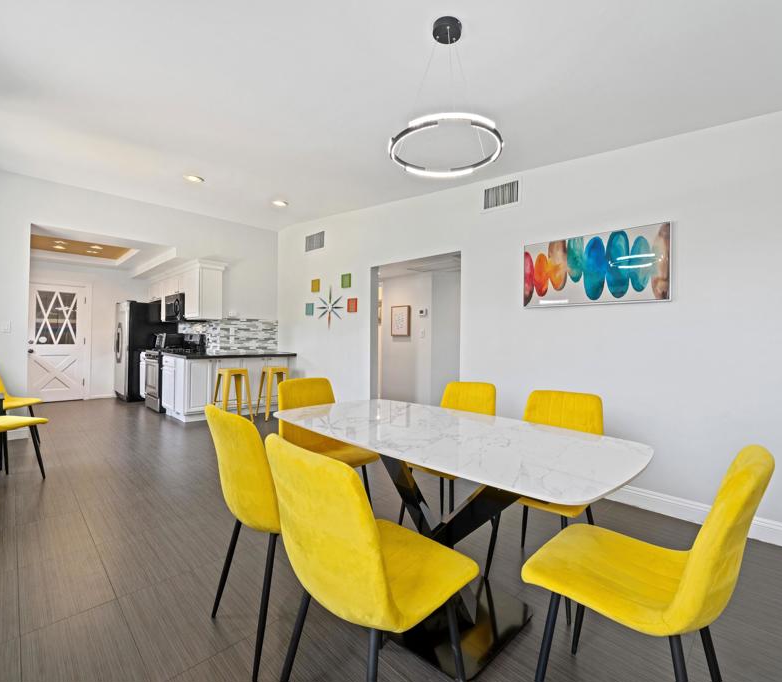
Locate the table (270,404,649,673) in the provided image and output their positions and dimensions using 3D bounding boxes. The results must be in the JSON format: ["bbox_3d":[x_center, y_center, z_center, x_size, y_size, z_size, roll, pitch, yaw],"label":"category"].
[{"bbox_3d":[0.165,0.758,1.778,0.911,0.753,1.650,1,0,-44],"label":"table"}]

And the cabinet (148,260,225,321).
[{"bbox_3d":[-3.603,-0.754,6.810,0.373,0.842,2.836,1,0,-44],"label":"cabinet"}]

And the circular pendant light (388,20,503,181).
[{"bbox_3d":[0.254,-1.140,1.816,0.515,0.579,0.515,1,0,0],"label":"circular pendant light"}]

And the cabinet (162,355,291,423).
[{"bbox_3d":[-2.455,0.649,6.026,1.542,0.904,1.198,1,0,-44],"label":"cabinet"}]

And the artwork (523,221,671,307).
[{"bbox_3d":[1.490,-0.531,3.010,0.036,0.541,1.045,1,0,-44],"label":"artwork"}]

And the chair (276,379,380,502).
[{"bbox_3d":[-0.367,0.692,2.429,0.446,0.870,0.559,1,0,-44],"label":"chair"}]

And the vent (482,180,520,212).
[{"bbox_3d":[0.973,-1.303,3.575,0.026,0.232,0.388,1,0,-44],"label":"vent"}]

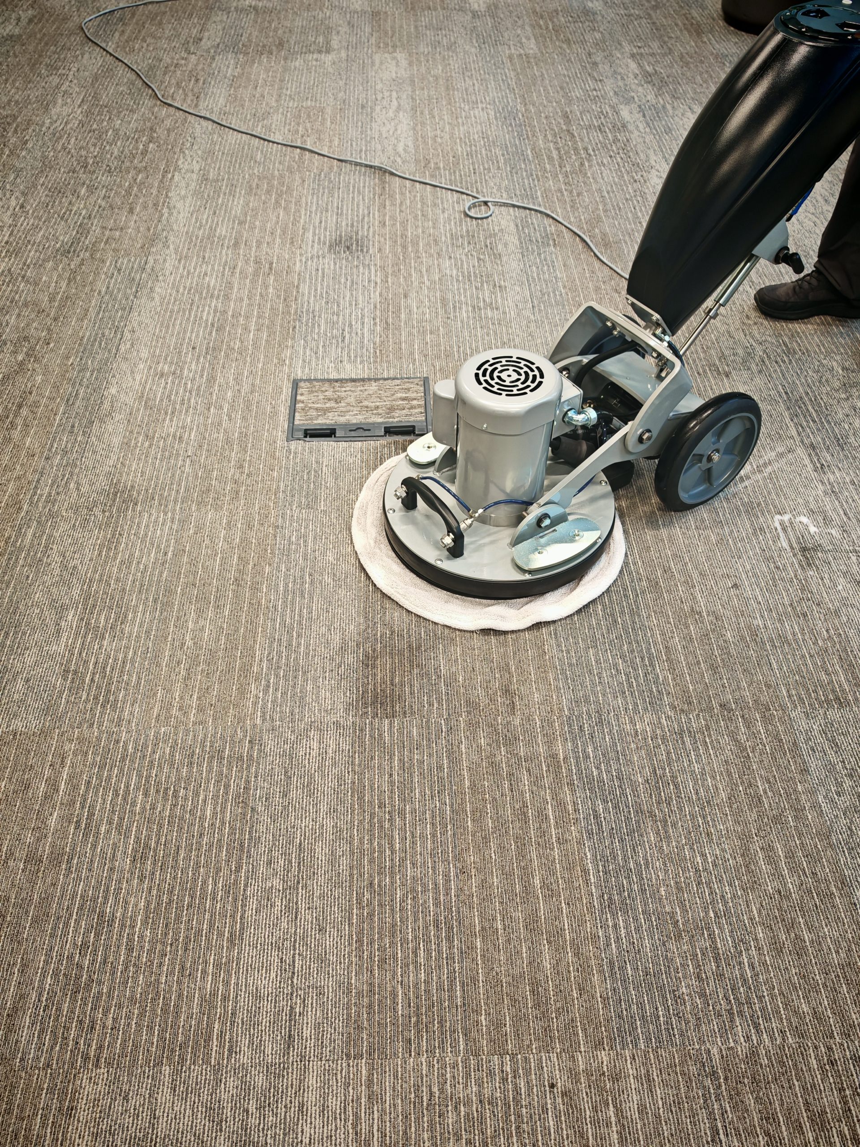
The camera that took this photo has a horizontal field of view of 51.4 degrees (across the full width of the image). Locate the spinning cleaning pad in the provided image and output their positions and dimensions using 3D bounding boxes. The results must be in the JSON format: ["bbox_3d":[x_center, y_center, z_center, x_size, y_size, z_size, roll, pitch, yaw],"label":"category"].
[{"bbox_3d":[0.113,-0.100,1.760,0.533,0.034,0.533,-1,48,-2],"label":"spinning cleaning pad"}]

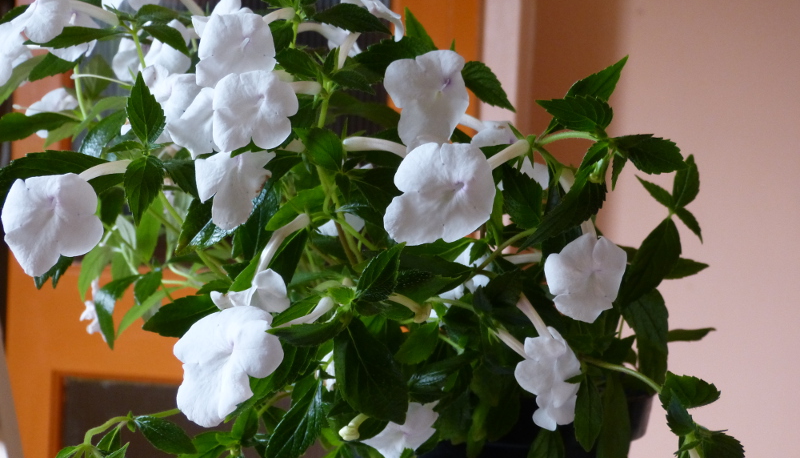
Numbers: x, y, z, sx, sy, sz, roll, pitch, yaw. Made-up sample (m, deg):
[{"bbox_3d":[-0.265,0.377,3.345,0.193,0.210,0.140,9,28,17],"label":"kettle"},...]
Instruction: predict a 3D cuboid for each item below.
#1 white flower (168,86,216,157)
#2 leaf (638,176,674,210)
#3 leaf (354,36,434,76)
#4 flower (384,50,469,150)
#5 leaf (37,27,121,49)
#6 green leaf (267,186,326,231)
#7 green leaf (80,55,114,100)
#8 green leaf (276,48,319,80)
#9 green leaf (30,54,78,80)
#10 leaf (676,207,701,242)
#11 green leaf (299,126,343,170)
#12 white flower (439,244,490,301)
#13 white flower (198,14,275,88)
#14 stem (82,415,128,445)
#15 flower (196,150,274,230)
[{"bbox_3d":[-0.106,-0.059,0.700,0.042,0.042,0.022,3,10,20],"label":"white flower"},{"bbox_3d":[0.138,-0.019,0.700,0.012,0.028,0.007,-44,7,37],"label":"leaf"},{"bbox_3d":[-0.001,-0.081,0.605,0.042,0.008,0.024,-11,44,-17],"label":"leaf"},{"bbox_3d":[0.013,-0.063,0.635,0.041,0.050,0.022,2,3,-6],"label":"flower"},{"bbox_3d":[-0.159,-0.096,0.645,0.042,0.011,0.018,6,6,0],"label":"leaf"},{"bbox_3d":[-0.049,-0.009,0.615,0.035,0.008,0.019,-35,42,-17],"label":"green leaf"},{"bbox_3d":[-0.185,-0.092,0.790,0.019,0.027,0.009,3,0,-5],"label":"green leaf"},{"bbox_3d":[-0.046,-0.075,0.590,0.024,0.008,0.017,27,34,-30],"label":"green leaf"},{"bbox_3d":[-0.191,-0.089,0.715,0.030,0.008,0.016,-31,56,-19],"label":"green leaf"},{"bbox_3d":[0.153,-0.002,0.685,0.010,0.024,0.006,-16,-31,-35],"label":"leaf"},{"bbox_3d":[-0.040,-0.041,0.645,0.021,0.024,0.010,0,-21,0],"label":"green leaf"},{"bbox_3d":[0.032,0.023,0.650,0.030,0.030,0.018,5,12,38],"label":"white flower"},{"bbox_3d":[-0.086,-0.093,0.675,0.043,0.044,0.020,3,13,17],"label":"white flower"},{"bbox_3d":[-0.132,0.091,0.585,0.023,0.006,0.005,-31,0,-7],"label":"stem"},{"bbox_3d":[-0.087,-0.023,0.685,0.041,0.045,0.020,3,21,8],"label":"flower"}]

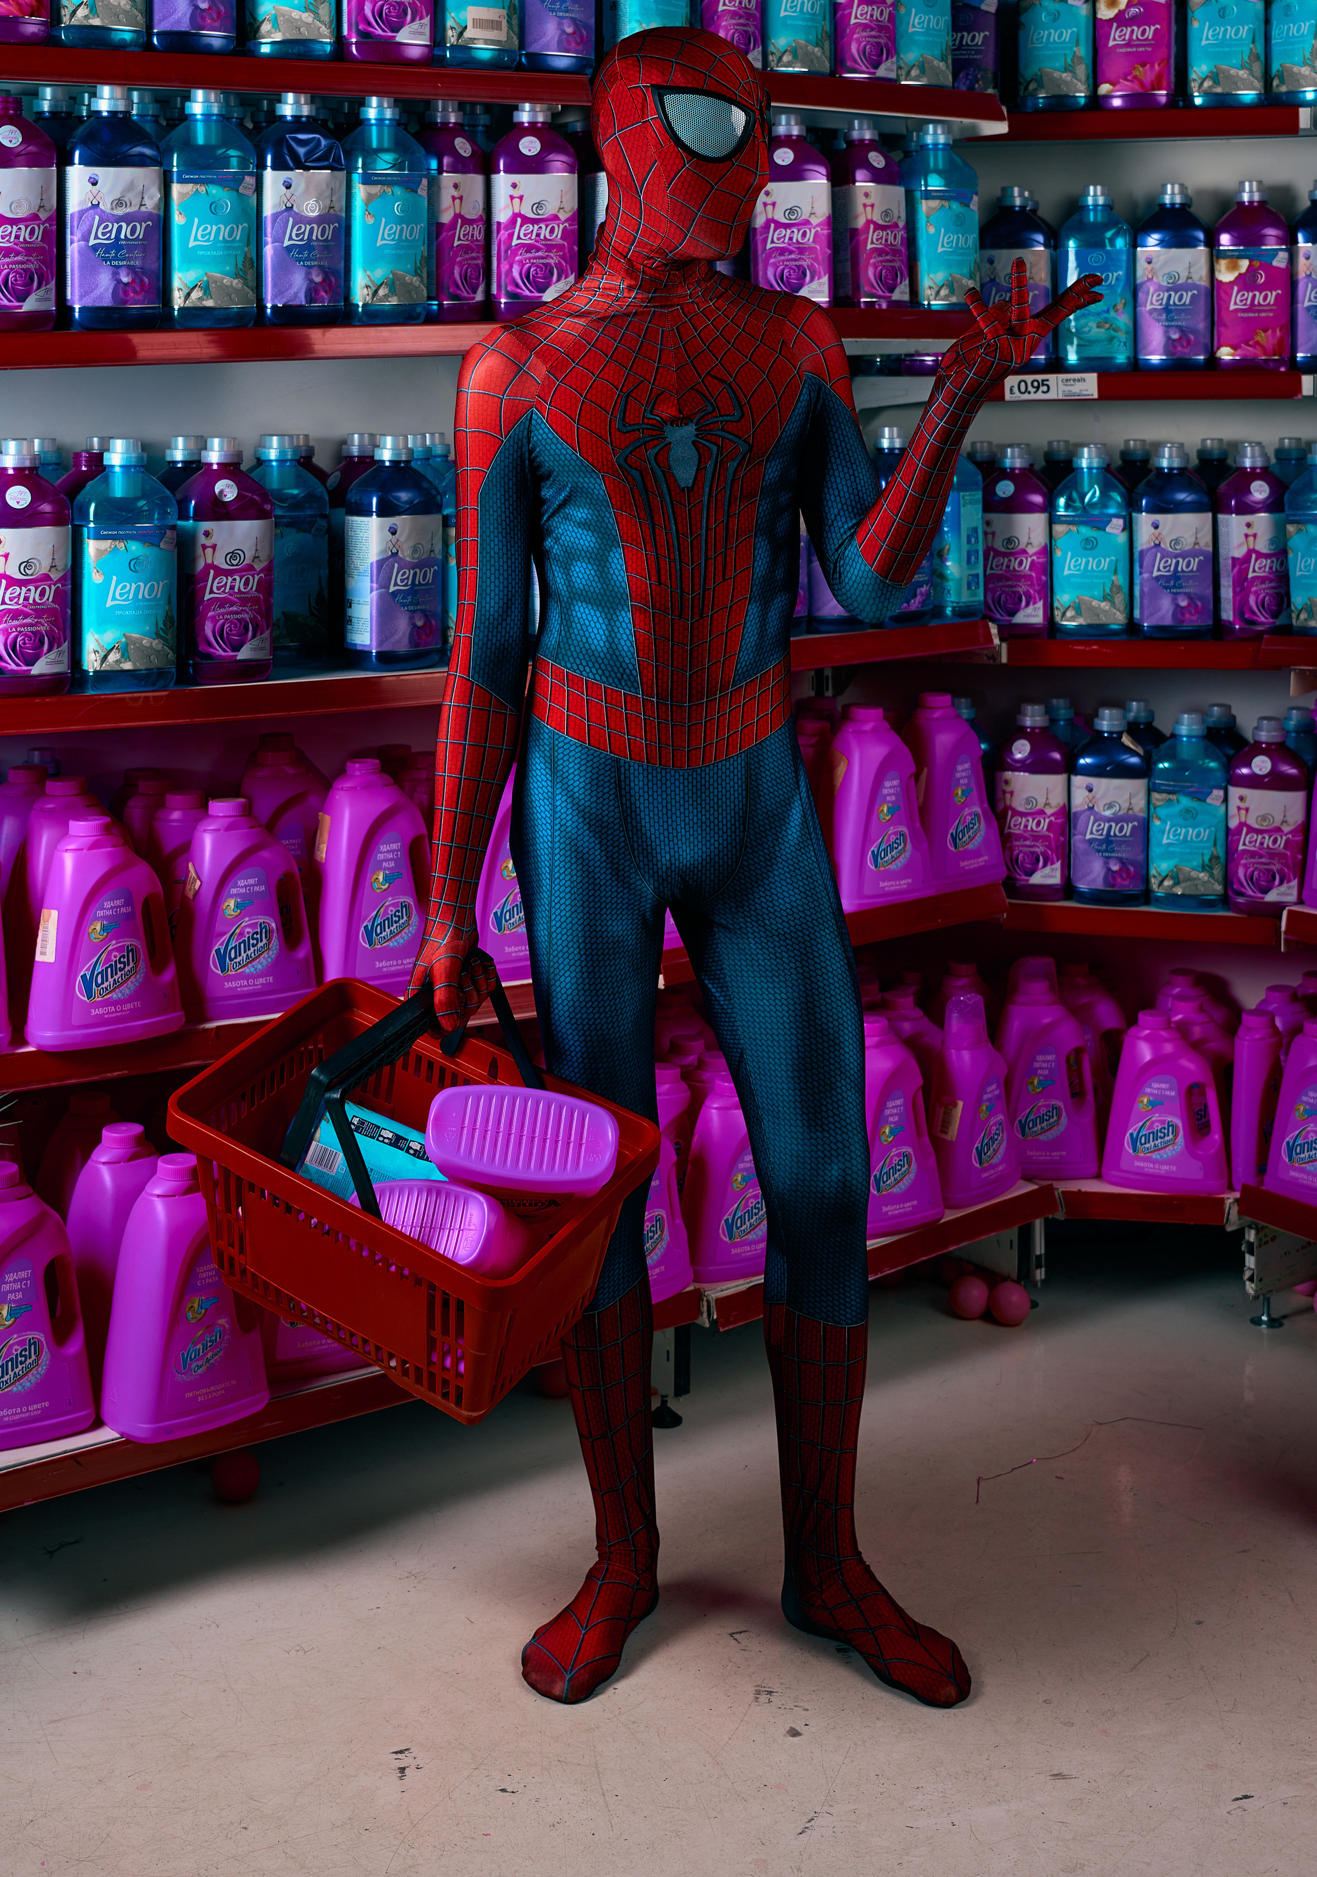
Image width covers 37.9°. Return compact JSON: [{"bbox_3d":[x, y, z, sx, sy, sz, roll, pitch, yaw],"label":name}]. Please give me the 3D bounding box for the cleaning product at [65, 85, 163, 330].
[{"bbox_3d":[-0.681,-0.913,2.400,0.116,0.288,0.086,-4,10,-23],"label":"cleaning product"}]

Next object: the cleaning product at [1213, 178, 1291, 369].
[{"bbox_3d":[0.927,-1.039,3.000,0.116,0.288,0.086,2,9,12],"label":"cleaning product"}]

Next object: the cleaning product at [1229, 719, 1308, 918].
[{"bbox_3d":[0.928,-0.187,2.920,0.116,0.288,0.086,4,10,23],"label":"cleaning product"}]

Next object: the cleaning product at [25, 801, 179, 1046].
[{"bbox_3d":[-0.672,-0.007,2.330,0.185,0.265,0.100,-8,13,-39],"label":"cleaning product"}]

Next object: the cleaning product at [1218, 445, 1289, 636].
[{"bbox_3d":[0.930,-0.626,3.000,0.120,0.298,0.086,-4,14,-17],"label":"cleaning product"}]

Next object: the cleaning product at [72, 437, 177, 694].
[{"bbox_3d":[-0.638,-0.450,2.310,0.120,0.298,0.086,-8,16,-31],"label":"cleaning product"}]

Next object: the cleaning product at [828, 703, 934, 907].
[{"bbox_3d":[0.310,-0.186,2.700,0.185,0.265,0.100,-9,13,-40],"label":"cleaning product"}]

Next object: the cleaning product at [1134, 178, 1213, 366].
[{"bbox_3d":[0.824,-1.060,3.070,0.120,0.298,0.086,4,14,17],"label":"cleaning product"}]

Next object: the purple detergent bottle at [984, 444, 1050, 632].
[{"bbox_3d":[0.563,-0.632,3.030,0.120,0.290,0.080,6,12,31],"label":"purple detergent bottle"}]

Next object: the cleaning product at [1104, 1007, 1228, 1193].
[{"bbox_3d":[0.753,0.238,2.860,0.184,0.245,0.100,2,9,13],"label":"cleaning product"}]

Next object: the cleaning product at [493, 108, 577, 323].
[{"bbox_3d":[-0.170,-0.992,2.620,0.116,0.288,0.086,-1,9,-9],"label":"cleaning product"}]

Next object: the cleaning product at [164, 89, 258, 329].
[{"bbox_3d":[-0.575,-0.940,2.470,0.120,0.298,0.086,-7,15,-26],"label":"cleaning product"}]

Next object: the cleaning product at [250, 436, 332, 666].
[{"bbox_3d":[-0.506,-0.532,2.600,0.120,0.298,0.086,-6,15,-23],"label":"cleaning product"}]

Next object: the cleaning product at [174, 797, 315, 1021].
[{"bbox_3d":[-0.507,-0.043,2.360,0.178,0.255,0.115,-7,15,-28],"label":"cleaning product"}]

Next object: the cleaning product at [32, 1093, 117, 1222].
[{"bbox_3d":[-0.724,0.339,2.460,0.182,0.280,0.112,-7,12,-39],"label":"cleaning product"}]

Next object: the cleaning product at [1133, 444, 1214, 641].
[{"bbox_3d":[0.804,-0.626,3.000,0.120,0.298,0.086,1,14,5],"label":"cleaning product"}]

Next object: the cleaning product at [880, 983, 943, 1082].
[{"bbox_3d":[0.369,0.218,2.780,0.155,0.287,0.105,-9,16,-32],"label":"cleaning product"}]

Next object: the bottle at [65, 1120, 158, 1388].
[{"bbox_3d":[-0.590,0.348,2.160,0.100,0.265,0.185,9,14,42],"label":"bottle"}]

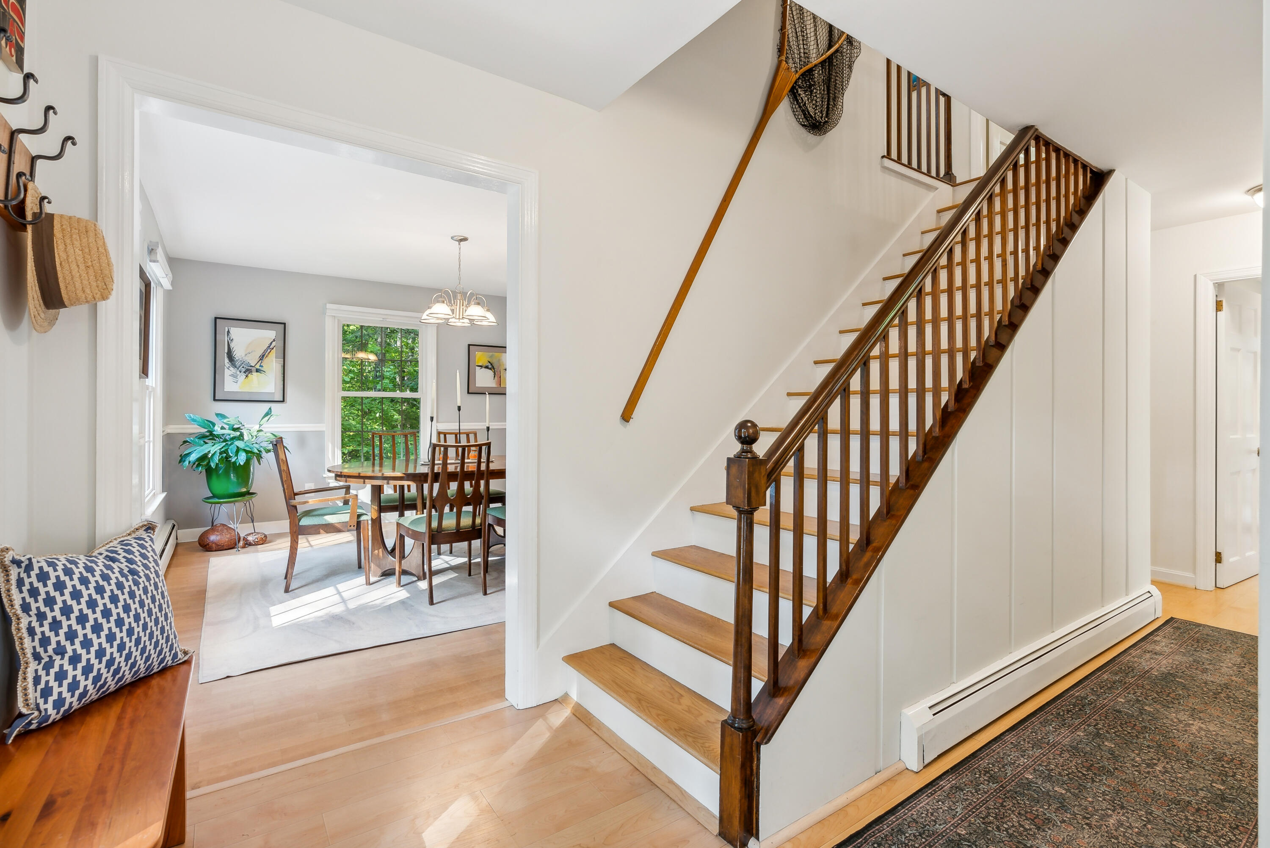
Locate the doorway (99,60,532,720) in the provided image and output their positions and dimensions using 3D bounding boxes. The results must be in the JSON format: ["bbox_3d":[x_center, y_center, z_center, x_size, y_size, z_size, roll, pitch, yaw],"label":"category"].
[{"bbox_3d":[-0.928,0.054,1.898,1.255,2.062,0.141,0,0,-35],"label":"doorway"}]

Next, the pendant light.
[{"bbox_3d":[-1.417,-1.153,4.557,0.591,0.743,0.591,0,0,-35],"label":"pendant light"}]

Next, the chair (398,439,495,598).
[{"bbox_3d":[-1.216,0.602,3.667,0.494,0.966,0.597,0,0,-35],"label":"chair"}]

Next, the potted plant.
[{"bbox_3d":[-3.560,0.256,4.937,0.716,0.787,0.716,0,0,-35],"label":"potted plant"}]

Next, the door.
[{"bbox_3d":[4.166,0.083,3.888,0.759,1.988,0.037,0,0,-30],"label":"door"}]

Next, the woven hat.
[{"bbox_3d":[-1.075,-0.318,1.091,0.100,0.282,0.244,0,0,-35],"label":"woven hat"}]

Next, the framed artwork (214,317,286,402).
[{"bbox_3d":[-3.710,-0.613,5.452,0.577,0.799,0.027,0,0,-35],"label":"framed artwork"}]

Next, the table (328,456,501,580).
[{"bbox_3d":[-1.365,0.697,4.381,1.812,0.777,1.302,0,0,-35],"label":"table"}]

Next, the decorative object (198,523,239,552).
[{"bbox_3d":[-3.594,0.978,4.883,0.298,0.233,0.260,0,0,-35],"label":"decorative object"}]

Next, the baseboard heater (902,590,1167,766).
[{"bbox_3d":[1.922,0.999,2.510,2.539,0.171,0.072,0,0,-35],"label":"baseboard heater"}]

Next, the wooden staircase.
[{"bbox_3d":[1.240,-0.271,2.698,3.081,2.712,1.036,0,0,-35],"label":"wooden staircase"}]

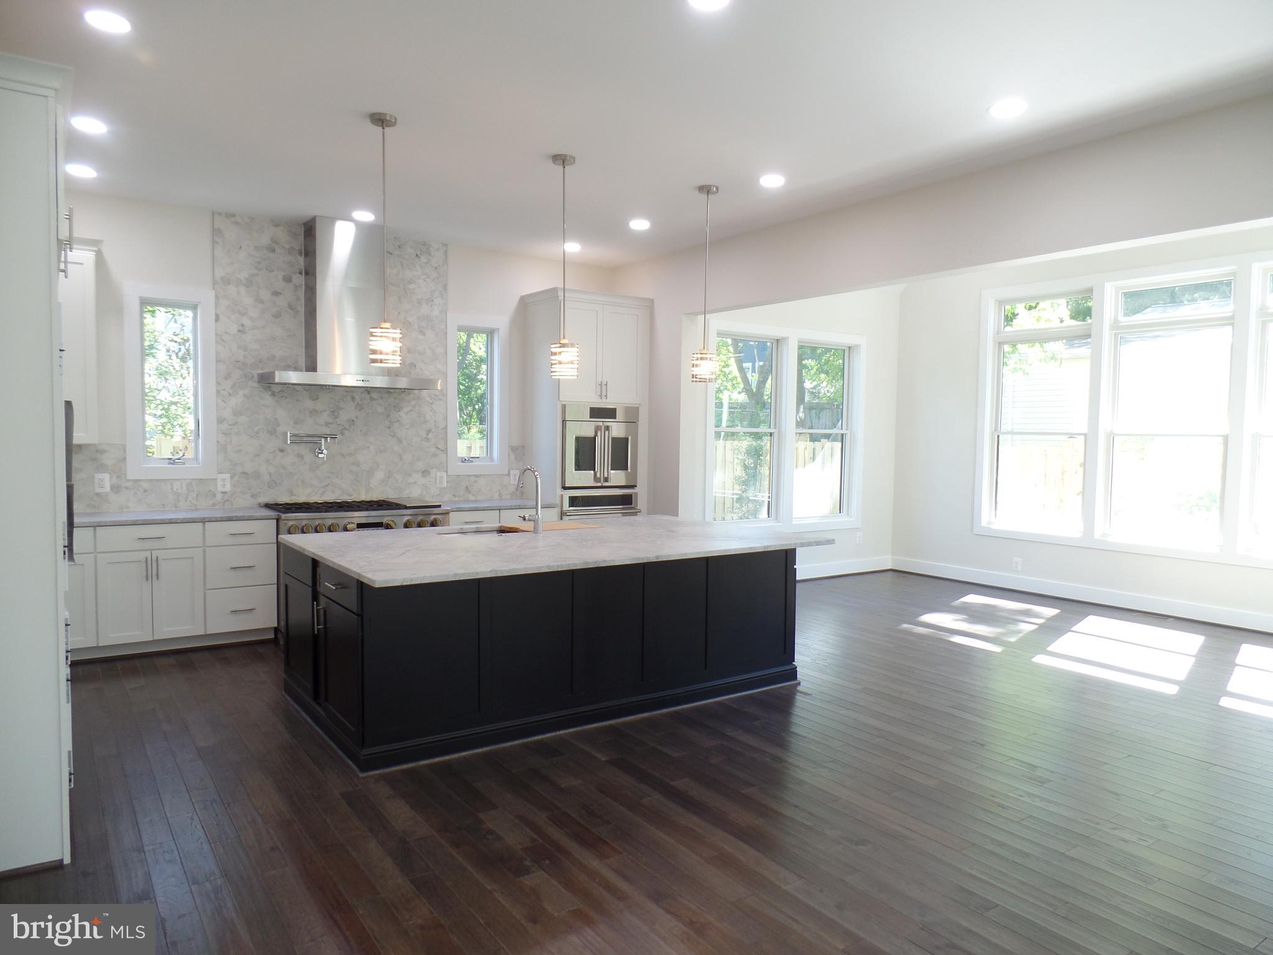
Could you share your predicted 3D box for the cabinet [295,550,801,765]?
[{"bbox_3d":[-0.500,0.793,4.928,2.626,0.860,1.428,-1,4,-35],"label":"cabinet"}]

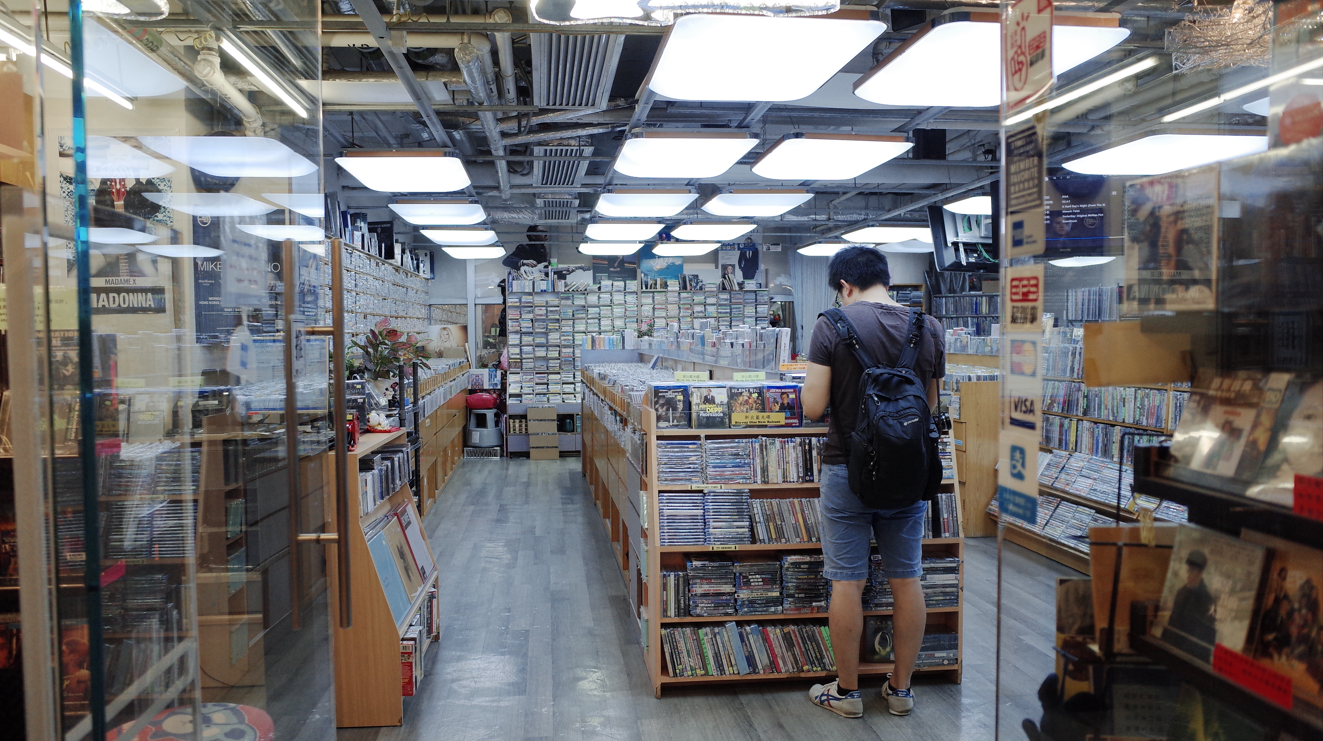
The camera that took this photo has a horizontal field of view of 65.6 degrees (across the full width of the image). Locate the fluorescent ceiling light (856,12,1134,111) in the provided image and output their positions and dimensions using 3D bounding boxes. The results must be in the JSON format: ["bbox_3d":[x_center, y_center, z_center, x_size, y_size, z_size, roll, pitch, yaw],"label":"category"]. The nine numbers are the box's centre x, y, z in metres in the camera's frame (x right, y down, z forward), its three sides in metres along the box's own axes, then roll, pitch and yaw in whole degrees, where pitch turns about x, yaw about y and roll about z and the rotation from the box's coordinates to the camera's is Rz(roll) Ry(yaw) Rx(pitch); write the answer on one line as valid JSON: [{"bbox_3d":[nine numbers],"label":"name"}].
[{"bbox_3d":[1.141,-1.120,3.757,0.645,0.085,0.980,-1,2,-7],"label":"fluorescent ceiling light"}]

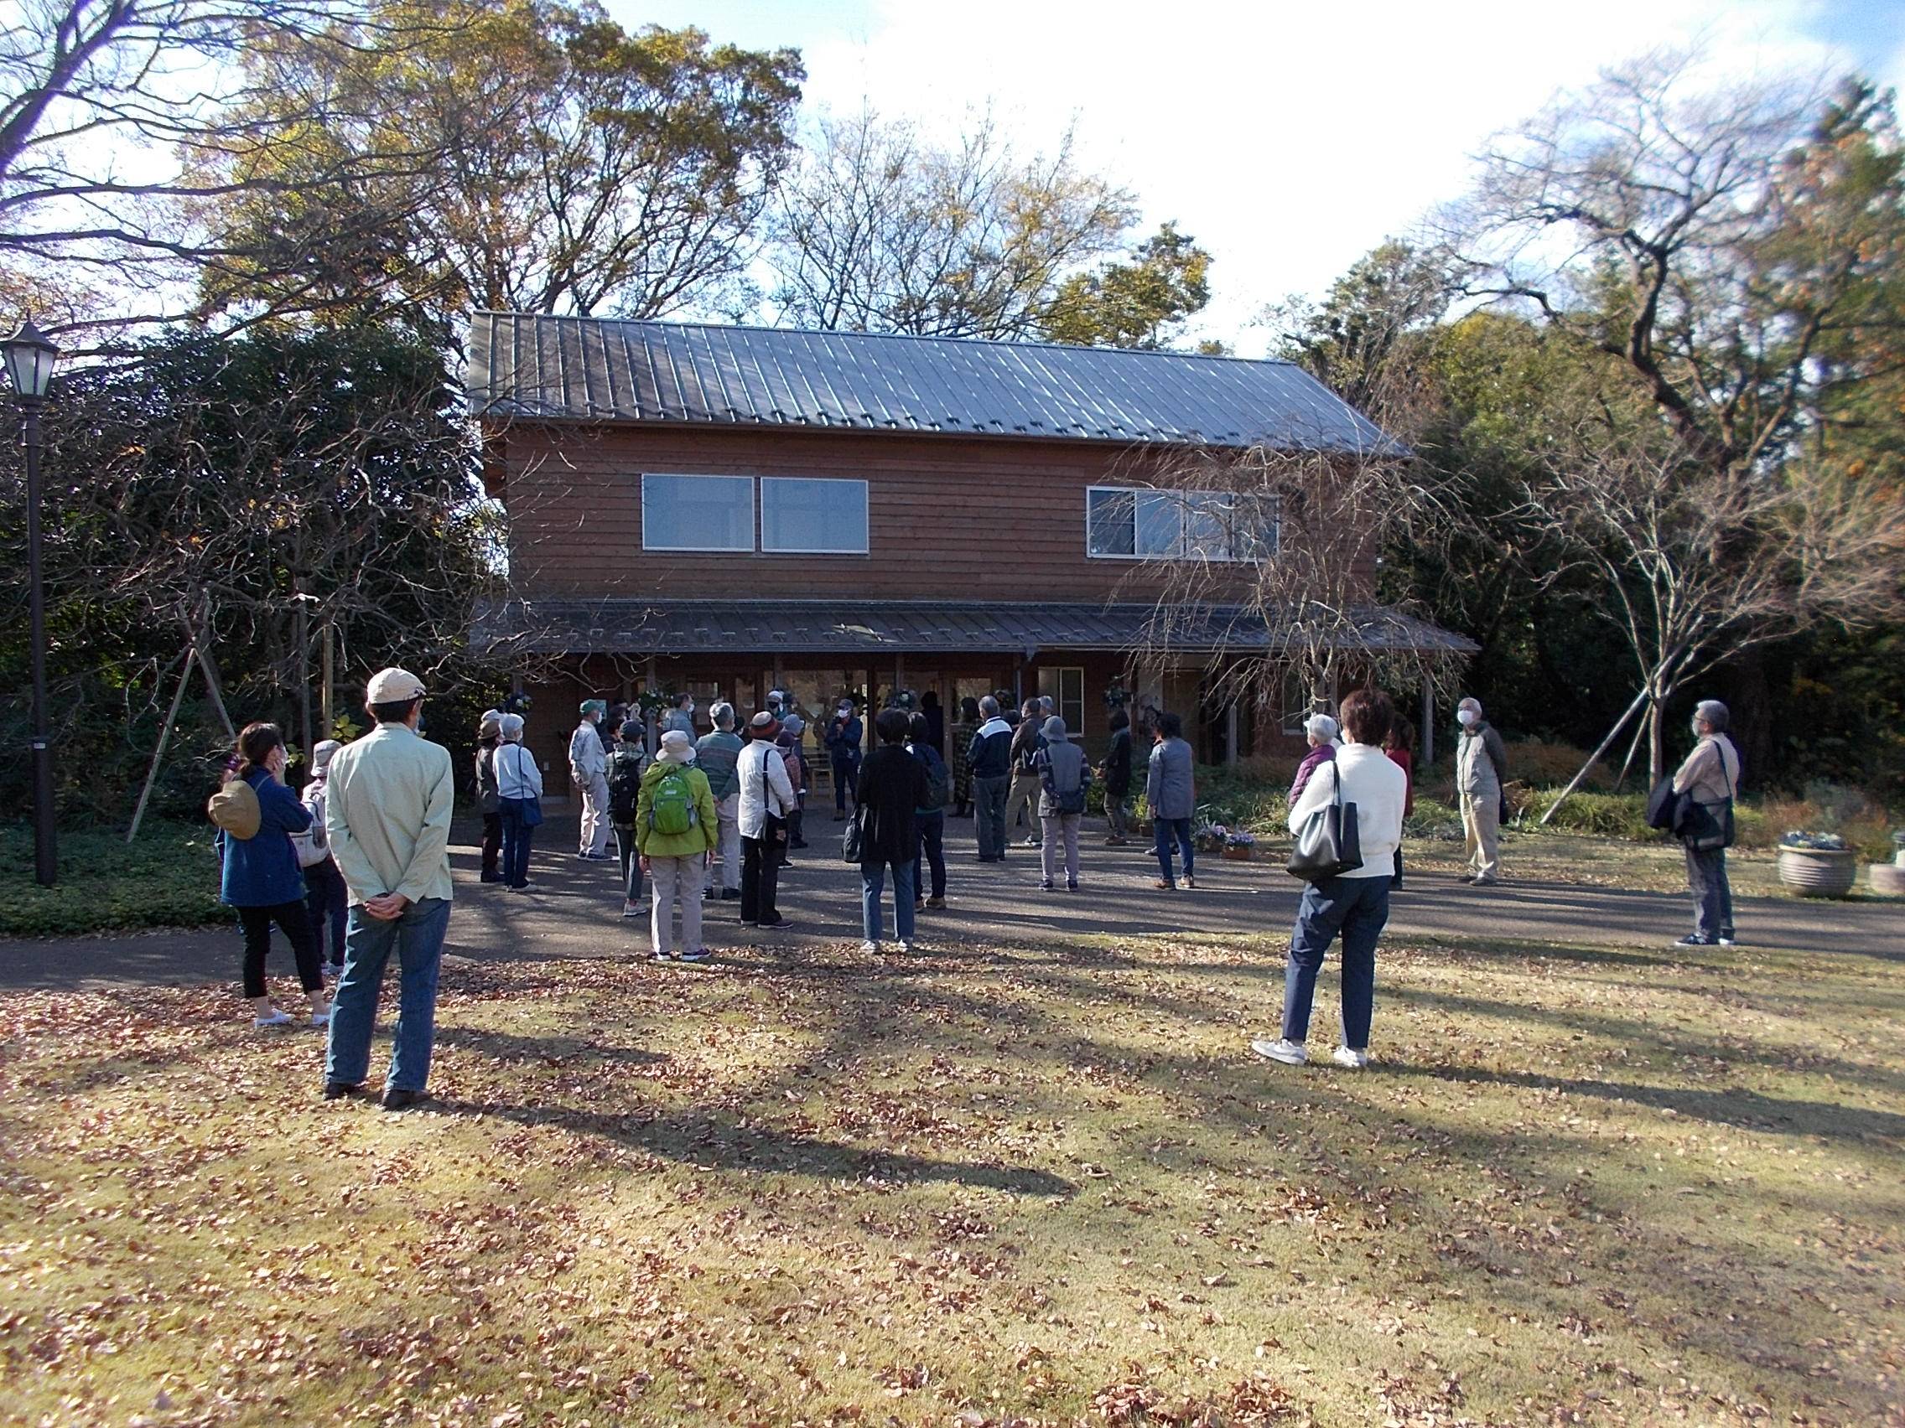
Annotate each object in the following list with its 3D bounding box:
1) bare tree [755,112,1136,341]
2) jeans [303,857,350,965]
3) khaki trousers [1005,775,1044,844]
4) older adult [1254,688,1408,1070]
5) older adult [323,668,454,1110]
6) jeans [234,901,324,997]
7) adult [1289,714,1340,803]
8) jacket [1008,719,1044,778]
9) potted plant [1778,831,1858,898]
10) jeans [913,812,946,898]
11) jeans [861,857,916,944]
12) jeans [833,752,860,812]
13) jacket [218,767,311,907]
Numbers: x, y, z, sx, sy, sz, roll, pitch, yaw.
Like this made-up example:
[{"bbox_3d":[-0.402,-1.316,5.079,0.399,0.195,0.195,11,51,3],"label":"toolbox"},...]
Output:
[{"bbox_3d":[0.100,-7.200,37.000,10.000,17.300,9.000,-1,0,0],"label":"bare tree"},{"bbox_3d":[-3.971,1.216,9.100,0.350,0.780,0.270,-1,0,12],"label":"jeans"},{"bbox_3d":[0.800,1.012,15.700,0.400,0.800,0.350,-1,1,-34],"label":"khaki trousers"},{"bbox_3d":[1.593,0.686,5.970,0.520,1.590,0.420,-1,1,-30],"label":"older adult"},{"bbox_3d":[-2.235,0.687,5.670,0.510,1.710,0.370,-1,0,4],"label":"older adult"},{"bbox_3d":[-3.327,1.119,7.100,0.340,0.700,0.380,-1,1,-44],"label":"jeans"},{"bbox_3d":[2.795,0.811,10.900,0.360,1.490,0.460,0,1,41],"label":"adult"},{"bbox_3d":[0.833,0.376,15.700,0.440,0.660,0.310,-1,1,-34],"label":"jacket"},{"bbox_3d":[7.319,1.265,12.100,0.640,0.530,0.640,-1,0,0],"label":"potted plant"},{"bbox_3d":[-0.197,1.039,10.800,0.340,0.740,0.280,-1,1,-30],"label":"jeans"},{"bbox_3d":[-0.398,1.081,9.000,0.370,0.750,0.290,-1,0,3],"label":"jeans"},{"bbox_3d":[-1.495,0.962,20.100,0.400,0.880,0.260,-1,0,-3],"label":"jeans"},{"bbox_3d":[-3.543,0.633,7.380,0.460,0.730,0.400,-1,0,27],"label":"jacket"}]

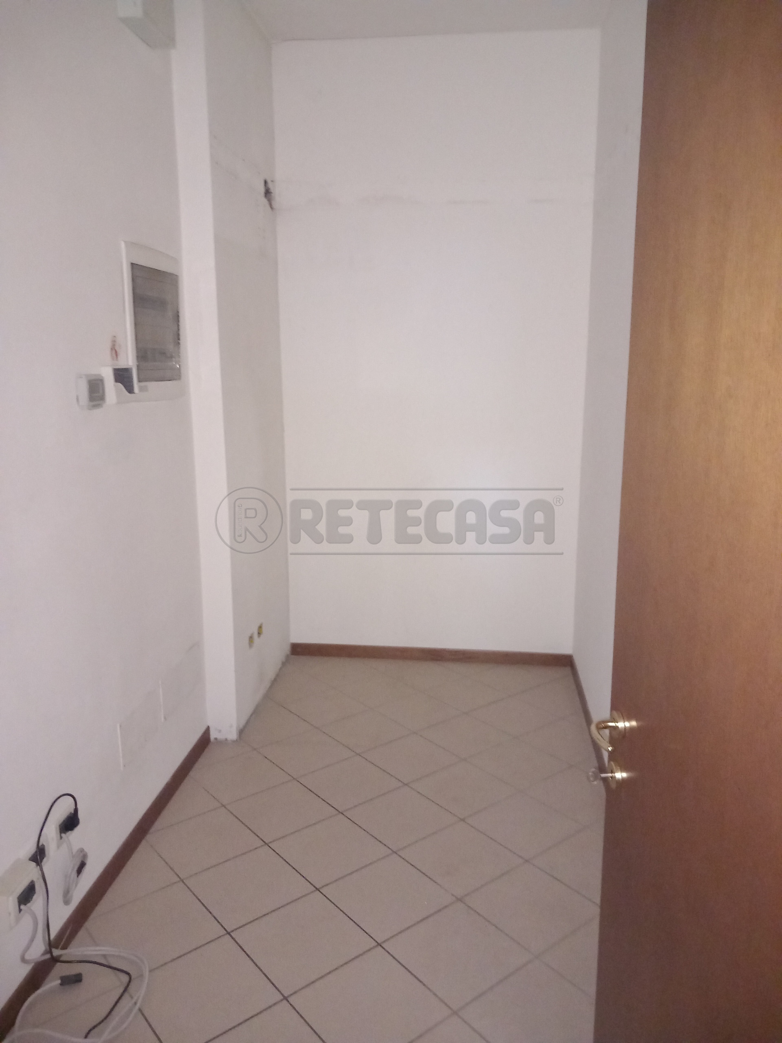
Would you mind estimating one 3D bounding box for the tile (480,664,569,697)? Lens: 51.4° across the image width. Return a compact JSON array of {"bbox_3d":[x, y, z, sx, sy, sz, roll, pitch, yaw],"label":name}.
[{"bbox_3d":[0.615,0.791,4.068,0.300,0.010,0.300,-9,15,-38],"label":"tile"}]

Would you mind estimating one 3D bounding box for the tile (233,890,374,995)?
[{"bbox_3d":[-0.245,1.170,2.271,0.301,0.010,0.301,-9,15,-38],"label":"tile"}]

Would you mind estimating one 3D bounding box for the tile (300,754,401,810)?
[{"bbox_3d":[-0.157,0.993,3.095,0.300,0.010,0.300,-9,15,-38],"label":"tile"}]

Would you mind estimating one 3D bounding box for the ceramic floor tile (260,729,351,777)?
[{"bbox_3d":[-0.346,0.952,3.340,0.301,0.010,0.301,-9,15,-38],"label":"ceramic floor tile"}]

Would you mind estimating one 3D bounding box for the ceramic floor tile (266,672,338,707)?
[{"bbox_3d":[-0.493,0.820,3.991,0.301,0.010,0.301,-9,15,-38],"label":"ceramic floor tile"}]

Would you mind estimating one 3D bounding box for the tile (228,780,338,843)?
[{"bbox_3d":[-0.390,1.036,2.920,0.300,0.010,0.300,-9,15,-38],"label":"tile"}]

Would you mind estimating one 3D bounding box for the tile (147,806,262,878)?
[{"bbox_3d":[-0.625,1.075,2.733,0.300,0.010,0.300,-9,15,-38],"label":"tile"}]

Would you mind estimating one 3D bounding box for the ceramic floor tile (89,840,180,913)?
[{"bbox_3d":[-0.860,1.109,2.535,0.300,0.010,0.300,-9,15,-38],"label":"ceramic floor tile"}]

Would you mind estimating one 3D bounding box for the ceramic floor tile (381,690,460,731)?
[{"bbox_3d":[0.126,0.872,3.710,0.300,0.010,0.300,-9,15,-38],"label":"ceramic floor tile"}]

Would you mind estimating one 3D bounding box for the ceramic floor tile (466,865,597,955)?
[{"bbox_3d":[0.415,1.138,2.407,0.300,0.010,0.300,-9,15,-38],"label":"ceramic floor tile"}]

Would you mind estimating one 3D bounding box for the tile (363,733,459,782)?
[{"bbox_3d":[0.081,0.958,3.293,0.300,0.010,0.300,-9,15,-38],"label":"tile"}]

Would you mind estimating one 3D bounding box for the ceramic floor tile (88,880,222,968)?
[{"bbox_3d":[-0.669,1.157,2.305,0.300,0.010,0.300,-9,15,-38],"label":"ceramic floor tile"}]

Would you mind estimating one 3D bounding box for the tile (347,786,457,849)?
[{"bbox_3d":[0.036,1.045,2.876,0.300,0.010,0.300,-9,15,-38],"label":"tile"}]

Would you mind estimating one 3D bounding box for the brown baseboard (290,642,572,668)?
[{"bbox_3d":[0.202,0.709,4.330,1.499,0.070,0.012,1,12,7],"label":"brown baseboard"}]

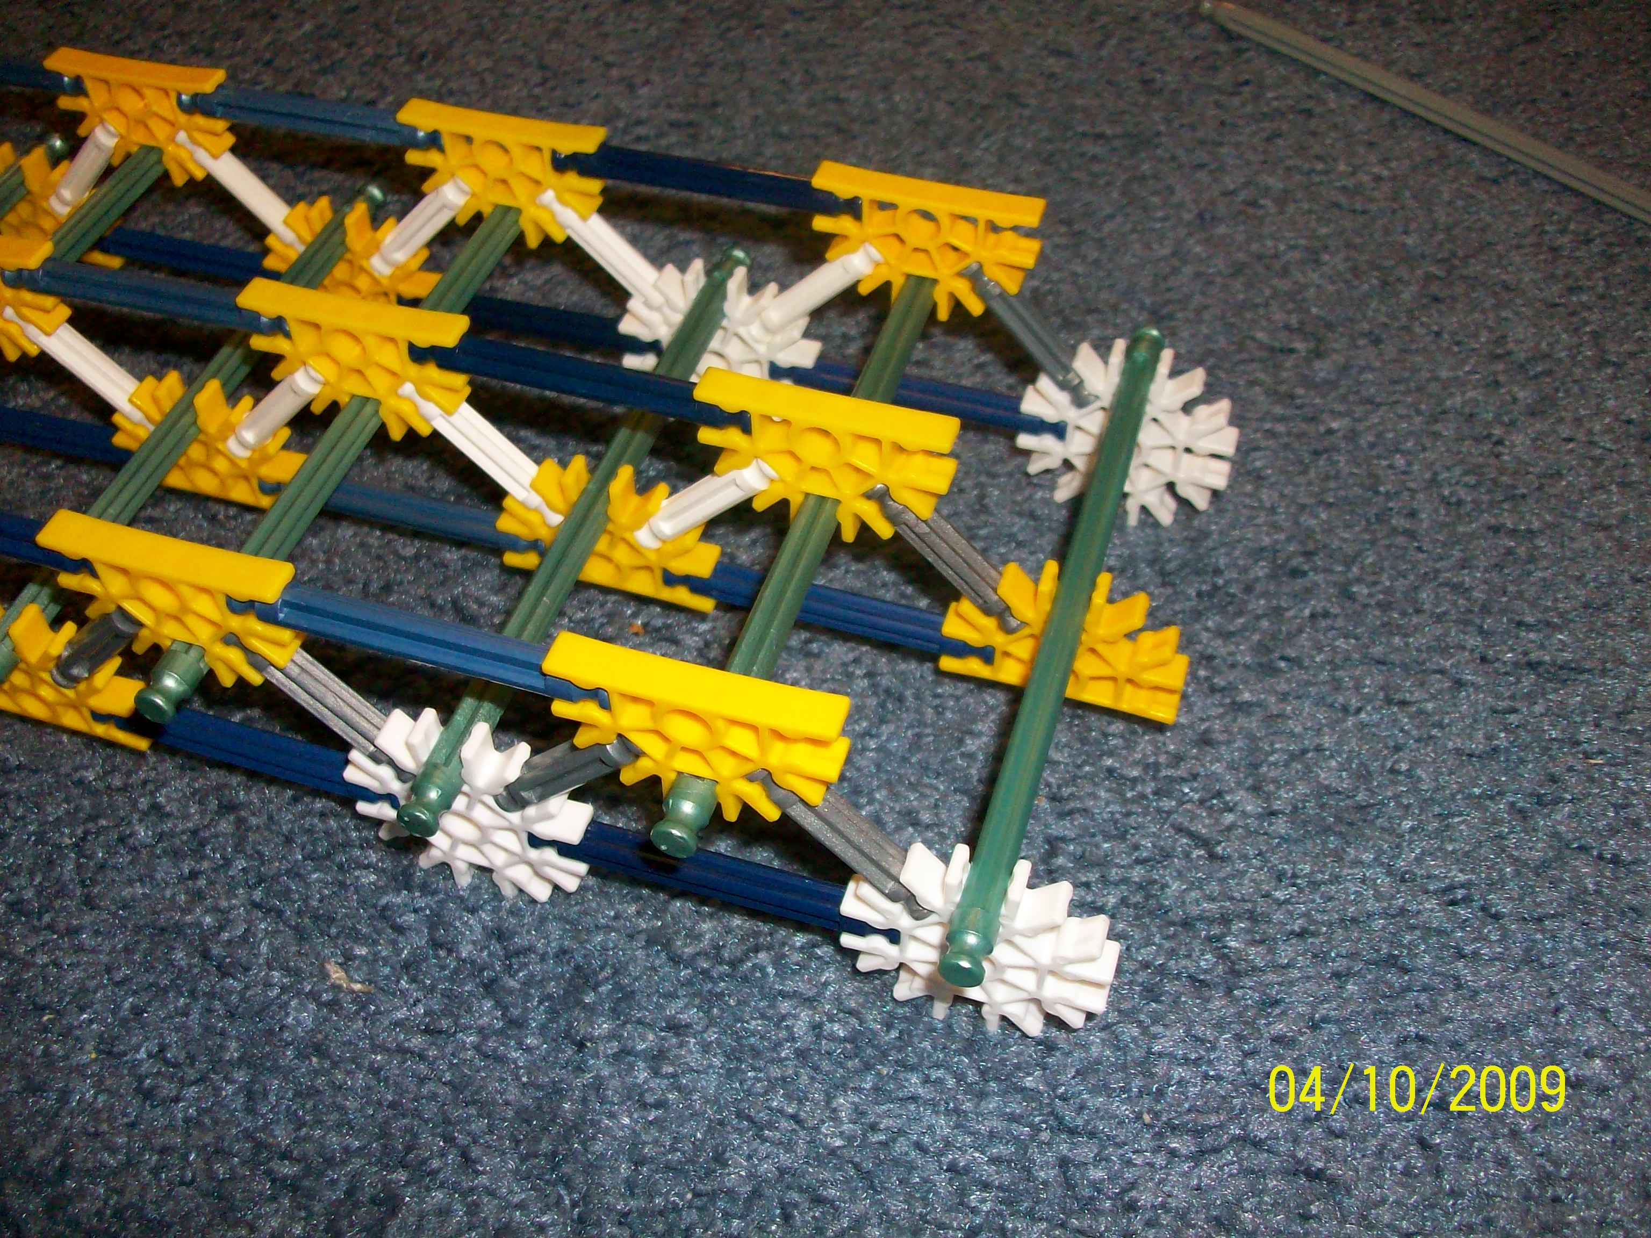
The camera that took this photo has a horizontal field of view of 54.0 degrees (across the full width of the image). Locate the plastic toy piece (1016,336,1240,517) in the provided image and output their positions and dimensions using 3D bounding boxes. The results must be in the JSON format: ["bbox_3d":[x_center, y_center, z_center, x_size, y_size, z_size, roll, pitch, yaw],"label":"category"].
[{"bbox_3d":[0.053,-0.032,0.283,0.037,0.037,0.006,13,51,13],"label":"plastic toy piece"}]

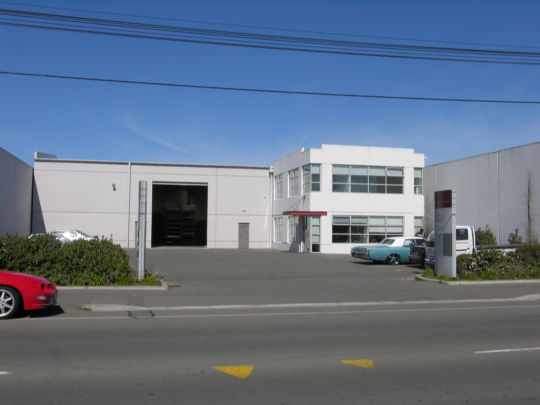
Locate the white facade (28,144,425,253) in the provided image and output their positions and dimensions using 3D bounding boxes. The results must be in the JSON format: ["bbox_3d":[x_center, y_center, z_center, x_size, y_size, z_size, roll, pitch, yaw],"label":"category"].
[{"bbox_3d":[-3.726,-0.099,43.250,27.811,7.452,10.874,1,-3,-14],"label":"white facade"}]

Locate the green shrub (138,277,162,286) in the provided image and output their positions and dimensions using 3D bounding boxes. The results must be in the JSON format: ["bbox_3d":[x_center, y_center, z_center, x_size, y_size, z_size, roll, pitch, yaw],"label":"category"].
[{"bbox_3d":[-3.437,2.249,16.600,0.680,0.280,0.600,1,-3,-14],"label":"green shrub"}]

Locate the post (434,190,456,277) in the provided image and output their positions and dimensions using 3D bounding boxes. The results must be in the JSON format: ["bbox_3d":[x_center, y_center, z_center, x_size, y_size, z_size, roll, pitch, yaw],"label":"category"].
[{"bbox_3d":[6.313,1.129,20.690,0.220,3.050,0.950,1,-3,-14],"label":"post"}]

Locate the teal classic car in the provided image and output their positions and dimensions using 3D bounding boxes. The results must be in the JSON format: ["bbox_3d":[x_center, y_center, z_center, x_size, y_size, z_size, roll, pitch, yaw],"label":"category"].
[{"bbox_3d":[7.045,2.456,29.486,5.550,1.370,2.000,1,-3,-16],"label":"teal classic car"}]

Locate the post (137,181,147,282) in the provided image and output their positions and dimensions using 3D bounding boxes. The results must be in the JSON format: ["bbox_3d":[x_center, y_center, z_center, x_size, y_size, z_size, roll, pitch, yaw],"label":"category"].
[{"bbox_3d":[-4.009,0.904,18.030,0.230,3.050,0.950,1,-3,-14],"label":"post"}]

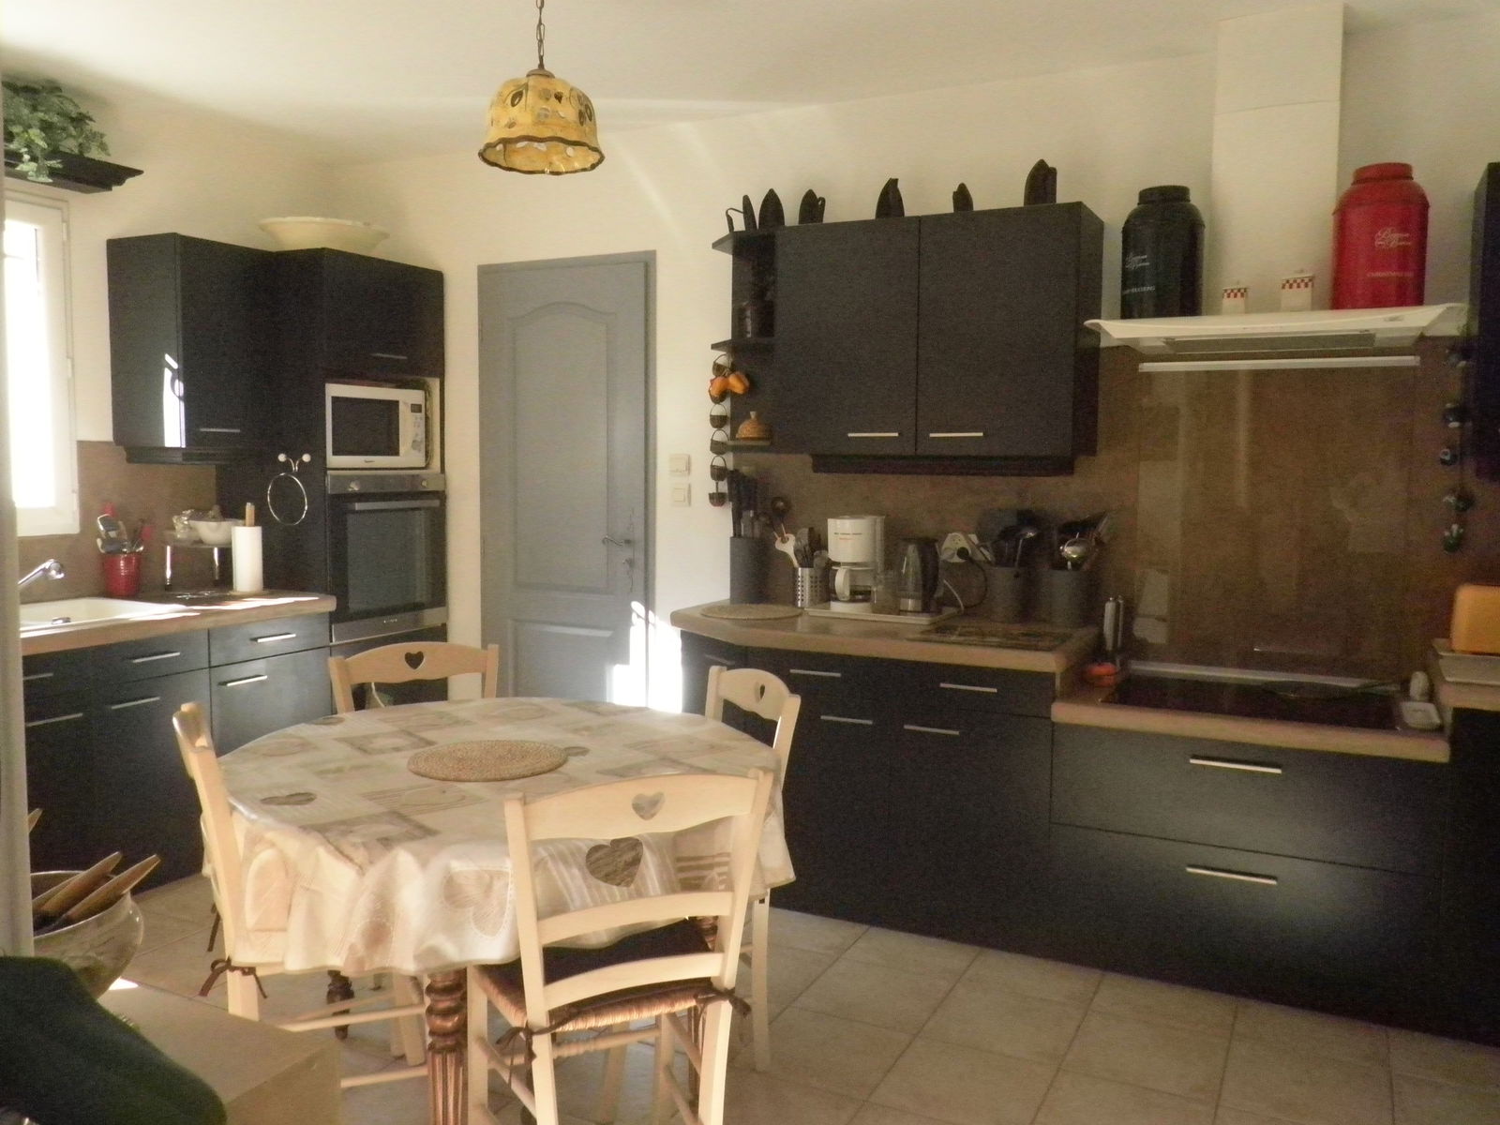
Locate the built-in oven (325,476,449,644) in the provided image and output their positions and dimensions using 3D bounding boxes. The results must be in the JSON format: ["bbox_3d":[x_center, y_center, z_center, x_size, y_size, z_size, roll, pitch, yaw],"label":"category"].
[{"bbox_3d":[-1.599,-0.046,4.534,0.550,0.606,0.602,3,5,26],"label":"built-in oven"}]

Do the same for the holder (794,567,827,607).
[{"bbox_3d":[0.203,0.086,3.910,0.106,0.123,0.106,1,5,0],"label":"holder"}]

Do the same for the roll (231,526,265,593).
[{"bbox_3d":[-1.852,-0.019,4.307,0.120,0.238,0.120,1,5,0],"label":"roll"}]

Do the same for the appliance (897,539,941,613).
[{"bbox_3d":[0.533,0.035,3.700,0.150,0.250,0.200,0,5,-6],"label":"appliance"}]

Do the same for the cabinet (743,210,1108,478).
[{"bbox_3d":[0.517,-0.663,3.620,1.037,0.731,0.309,3,5,26],"label":"cabinet"}]

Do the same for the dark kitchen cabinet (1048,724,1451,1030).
[{"bbox_3d":[1.327,0.737,3.167,0.890,0.635,0.600,3,5,26],"label":"dark kitchen cabinet"}]

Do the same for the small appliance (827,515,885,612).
[{"bbox_3d":[0.323,-0.010,3.793,0.165,0.315,0.220,3,6,26],"label":"small appliance"}]

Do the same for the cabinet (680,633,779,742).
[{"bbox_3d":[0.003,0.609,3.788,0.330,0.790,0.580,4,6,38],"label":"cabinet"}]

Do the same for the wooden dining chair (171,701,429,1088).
[{"bbox_3d":[-0.865,0.704,2.334,0.460,0.845,0.430,-2,6,-28],"label":"wooden dining chair"}]

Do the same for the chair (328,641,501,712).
[{"bbox_3d":[-0.766,0.651,2.950,0.440,0.850,0.450,-3,6,-34],"label":"chair"}]

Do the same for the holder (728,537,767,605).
[{"bbox_3d":[-0.006,0.028,3.984,0.122,0.220,0.122,1,5,0],"label":"holder"}]

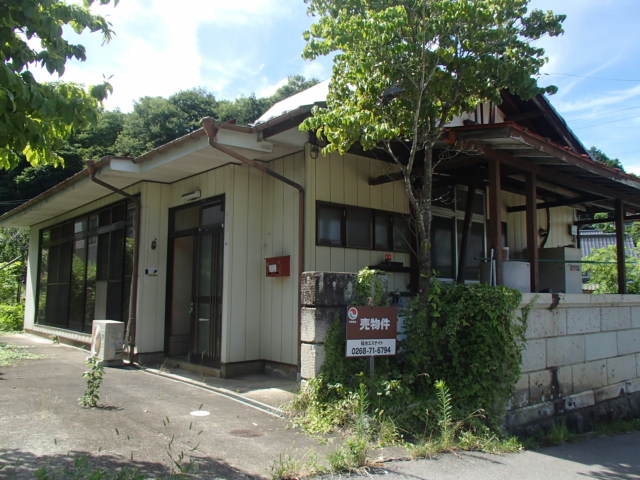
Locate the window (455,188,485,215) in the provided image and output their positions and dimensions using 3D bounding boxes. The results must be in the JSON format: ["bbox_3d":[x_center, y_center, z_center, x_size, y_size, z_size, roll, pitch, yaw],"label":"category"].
[{"bbox_3d":[2.567,-0.656,8.866,0.863,0.365,0.071,5,-8,-41],"label":"window"}]

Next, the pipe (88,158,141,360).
[{"bbox_3d":[-3.041,0.336,7.517,0.781,2.923,0.122,5,-8,-41],"label":"pipe"}]

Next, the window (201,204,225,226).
[{"bbox_3d":[-1.479,-0.321,7.097,0.061,0.259,0.589,5,-8,-41],"label":"window"}]

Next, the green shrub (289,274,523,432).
[{"bbox_3d":[0.794,0.954,4.531,1.950,1.240,0.800,5,-8,-41],"label":"green shrub"}]

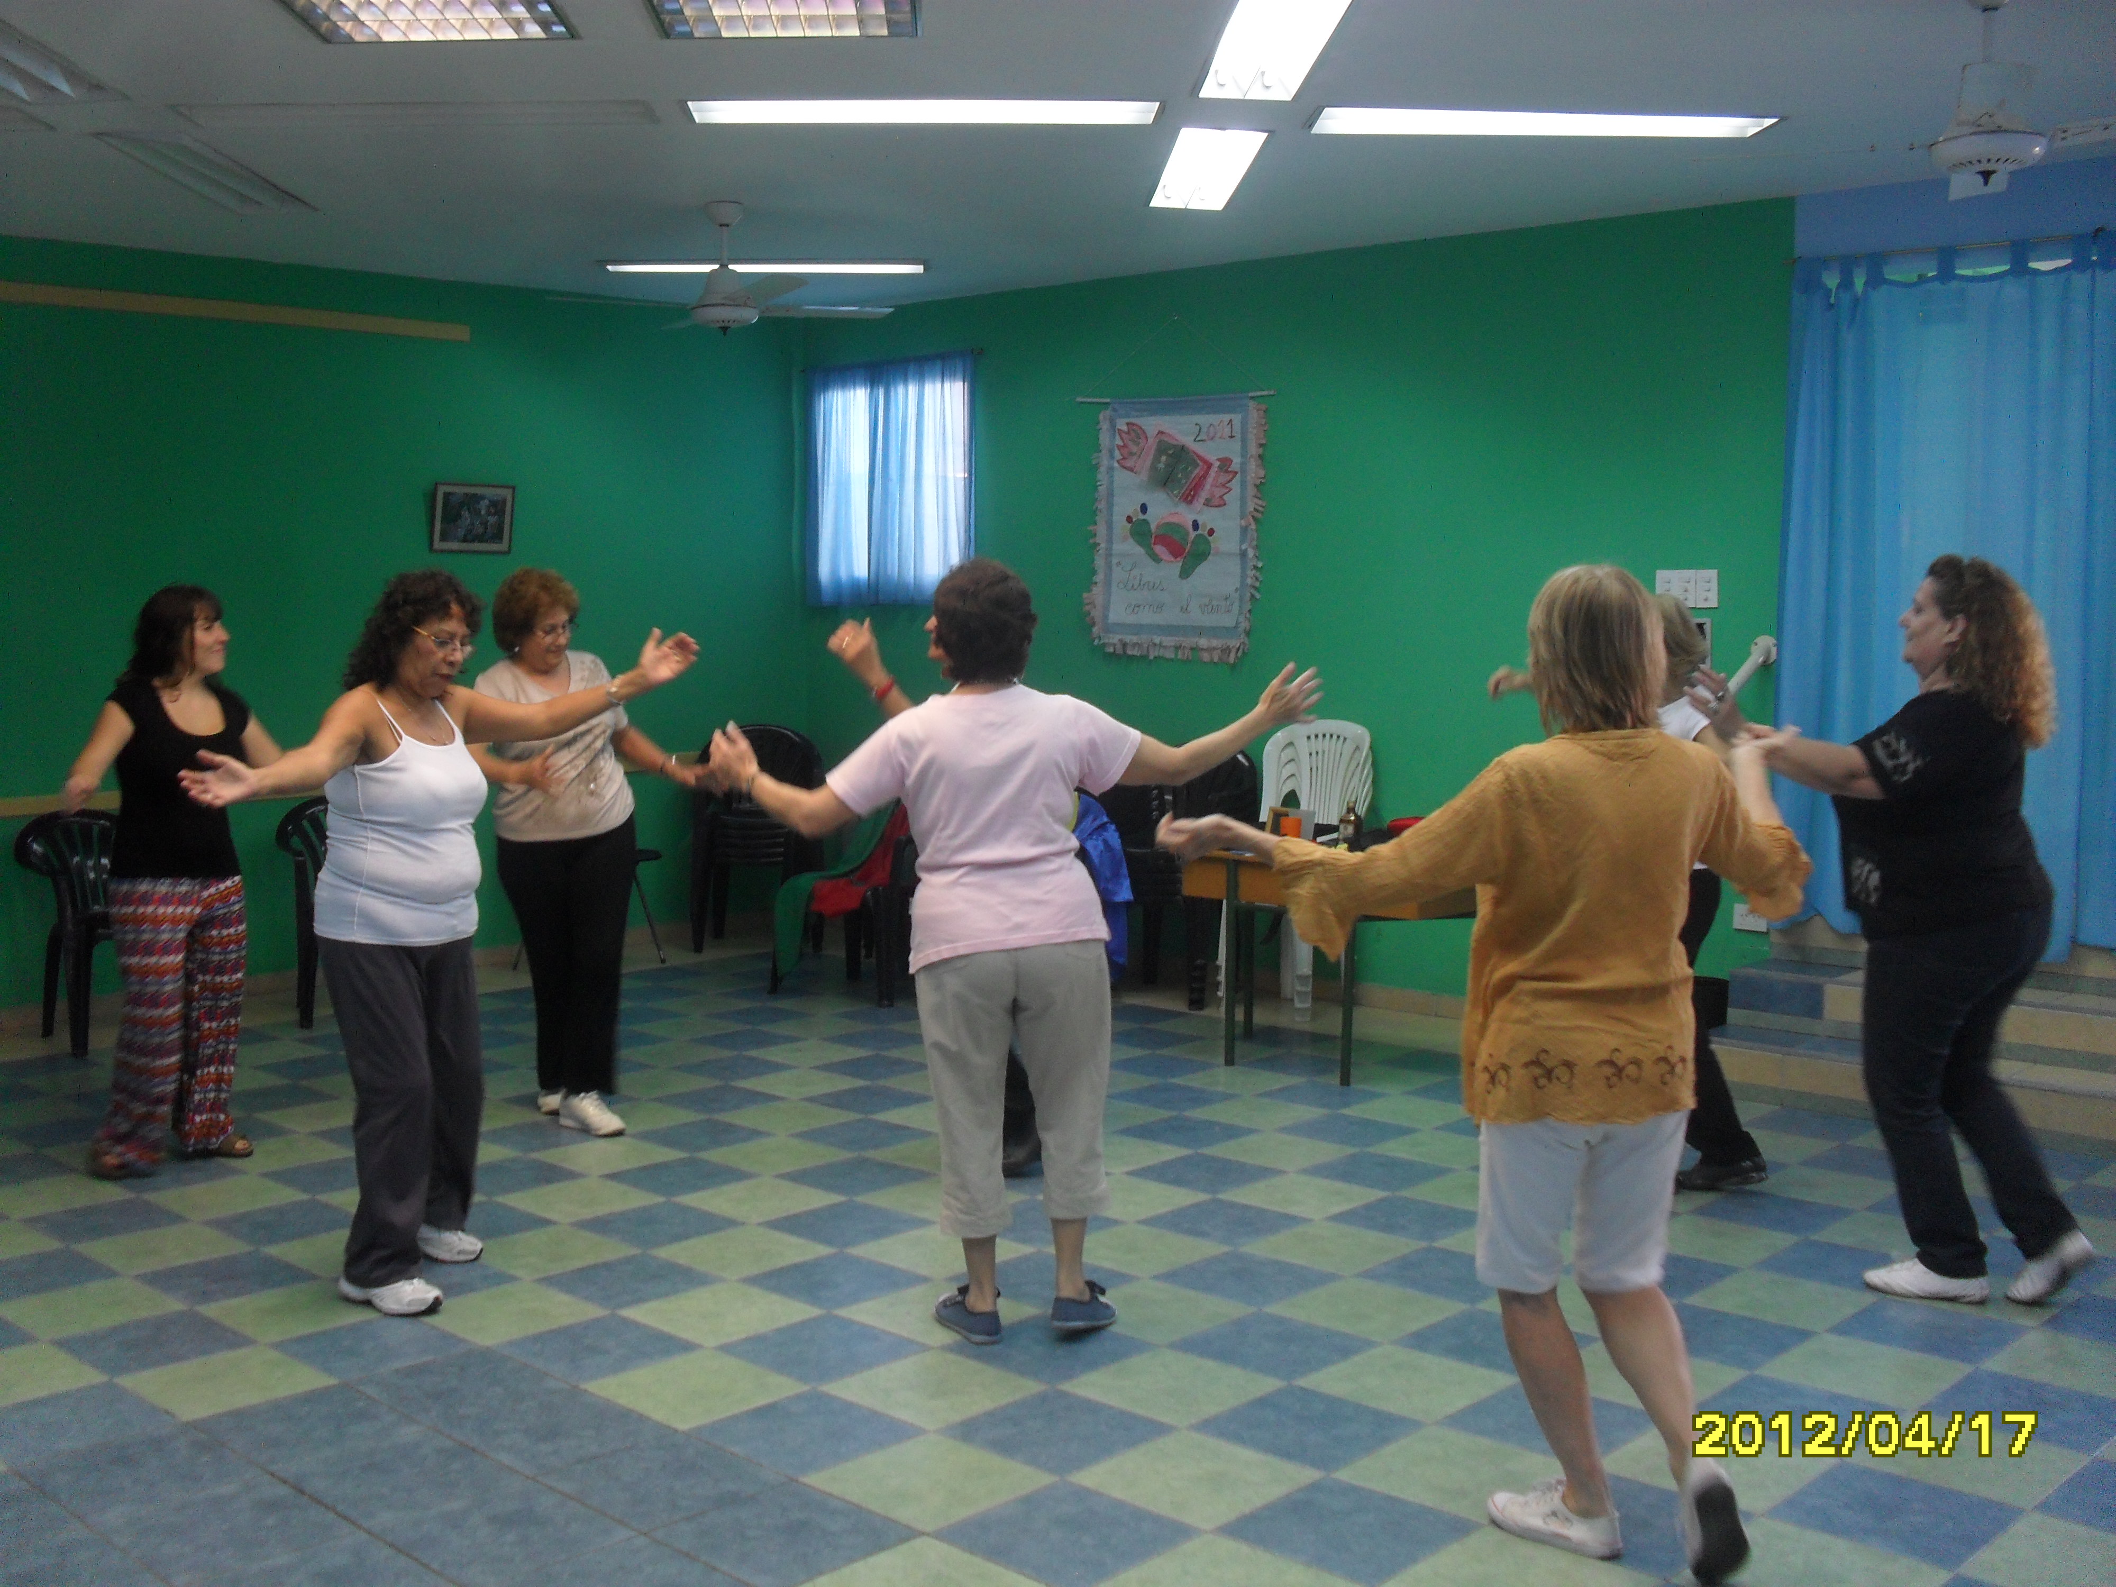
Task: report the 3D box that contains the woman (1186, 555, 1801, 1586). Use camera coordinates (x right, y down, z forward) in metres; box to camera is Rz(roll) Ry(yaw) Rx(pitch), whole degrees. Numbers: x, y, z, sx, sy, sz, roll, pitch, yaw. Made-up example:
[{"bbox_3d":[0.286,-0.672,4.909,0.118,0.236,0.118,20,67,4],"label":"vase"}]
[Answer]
[{"bbox_3d":[0.720,0.416,3.560,1.020,1.570,0.620,1,4,6],"label":"woman"}]

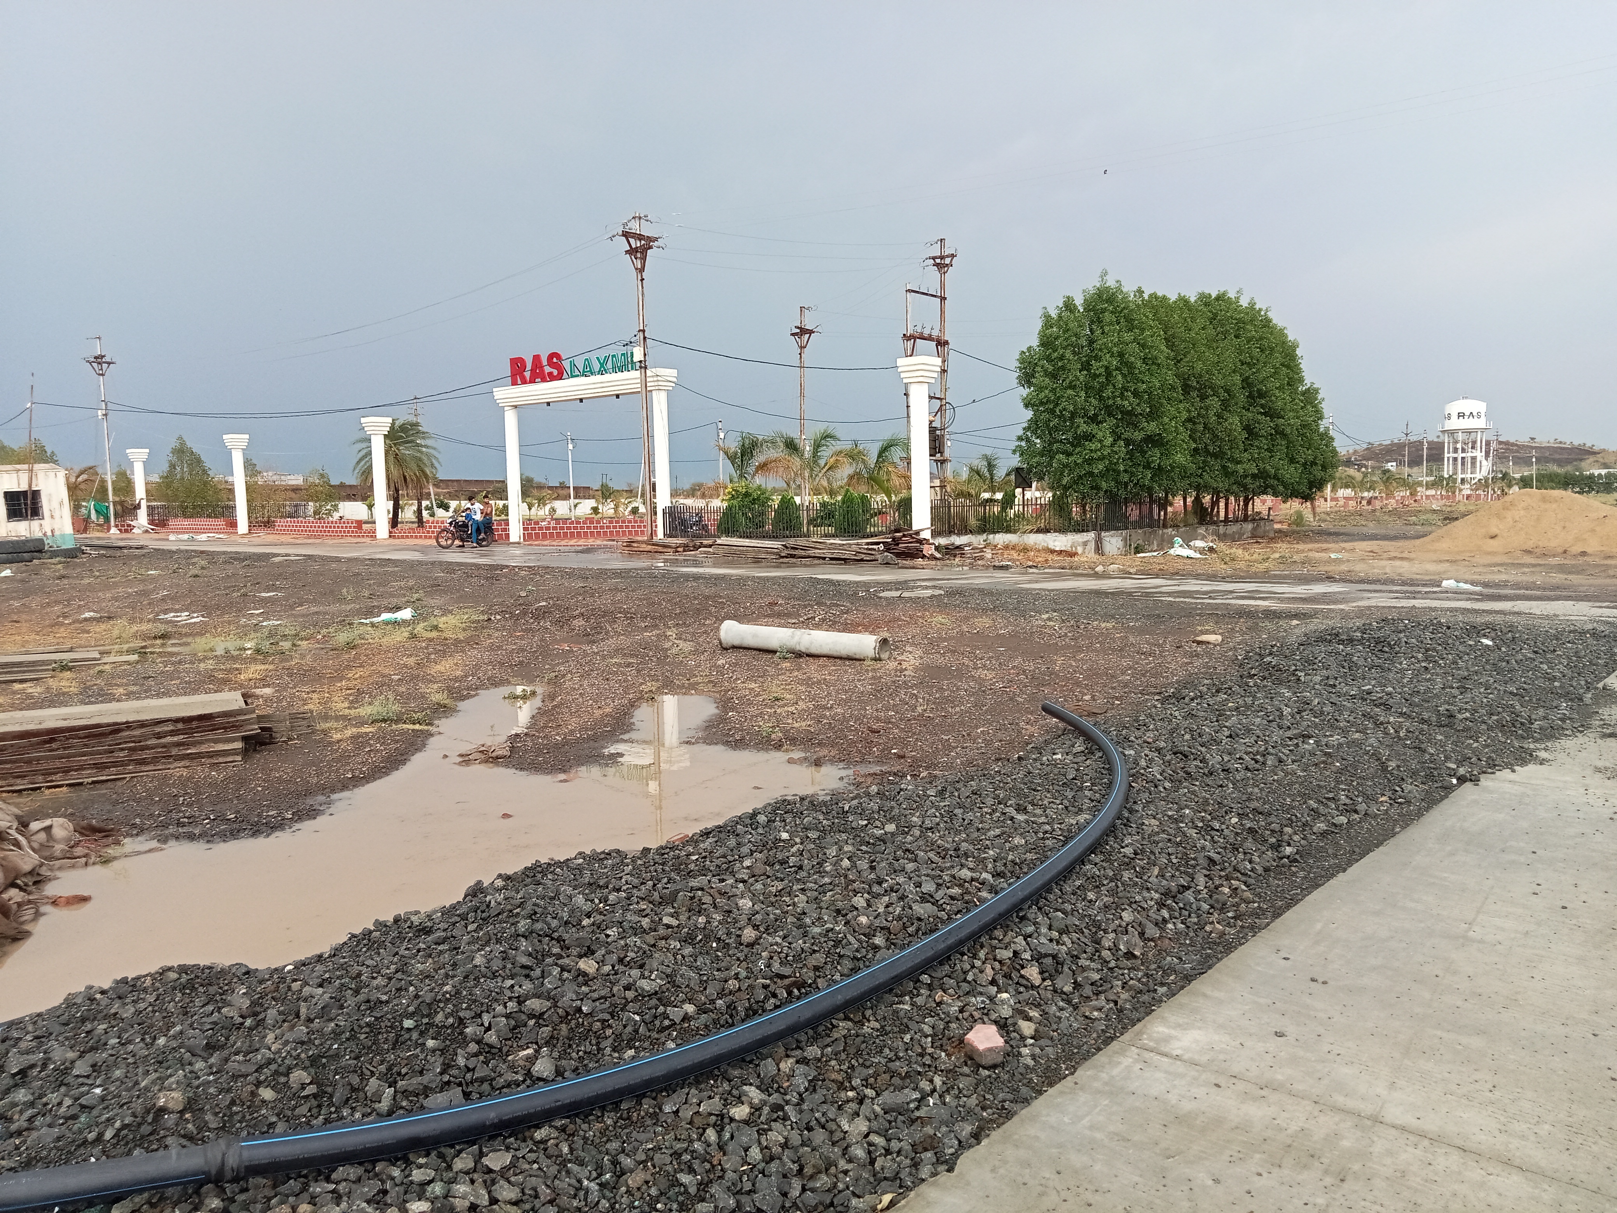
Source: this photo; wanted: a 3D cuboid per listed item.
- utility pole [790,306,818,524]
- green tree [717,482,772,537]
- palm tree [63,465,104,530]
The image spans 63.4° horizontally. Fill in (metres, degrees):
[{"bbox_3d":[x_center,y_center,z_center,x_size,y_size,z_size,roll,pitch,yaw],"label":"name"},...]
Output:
[{"bbox_3d":[-0.179,-7.170,50.056,1.100,8.481,1.000,0,6,20],"label":"utility pole"},{"bbox_3d":[-1.869,-2.863,38.896,1.600,1.742,1.500,-2,5,-3],"label":"green tree"},{"bbox_3d":[-39.936,-5.914,71.664,2.500,3.586,2.500,-4,6,-29],"label":"palm tree"}]

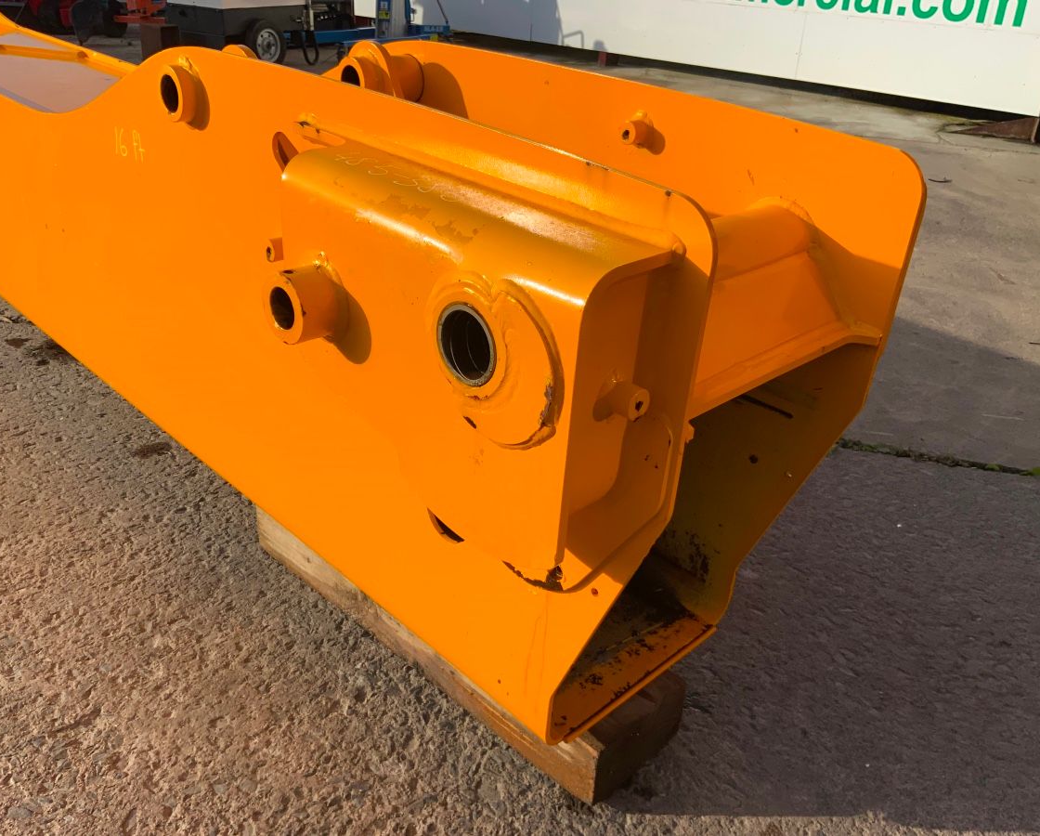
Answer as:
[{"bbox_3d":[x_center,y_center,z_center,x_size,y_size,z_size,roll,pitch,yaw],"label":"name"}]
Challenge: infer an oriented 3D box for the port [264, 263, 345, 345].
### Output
[{"bbox_3d":[-0.327,-0.177,1.428,0.076,0.111,0.111,-23,38,-40],"label":"port"}]

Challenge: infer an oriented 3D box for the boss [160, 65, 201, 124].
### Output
[{"bbox_3d":[-0.698,-0.665,1.914,0.039,0.108,0.108,-23,38,-40],"label":"boss"}]

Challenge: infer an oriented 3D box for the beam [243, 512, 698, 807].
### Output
[{"bbox_3d":[-0.170,0.423,2.127,1.117,0.135,0.264,26,35,37],"label":"beam"}]

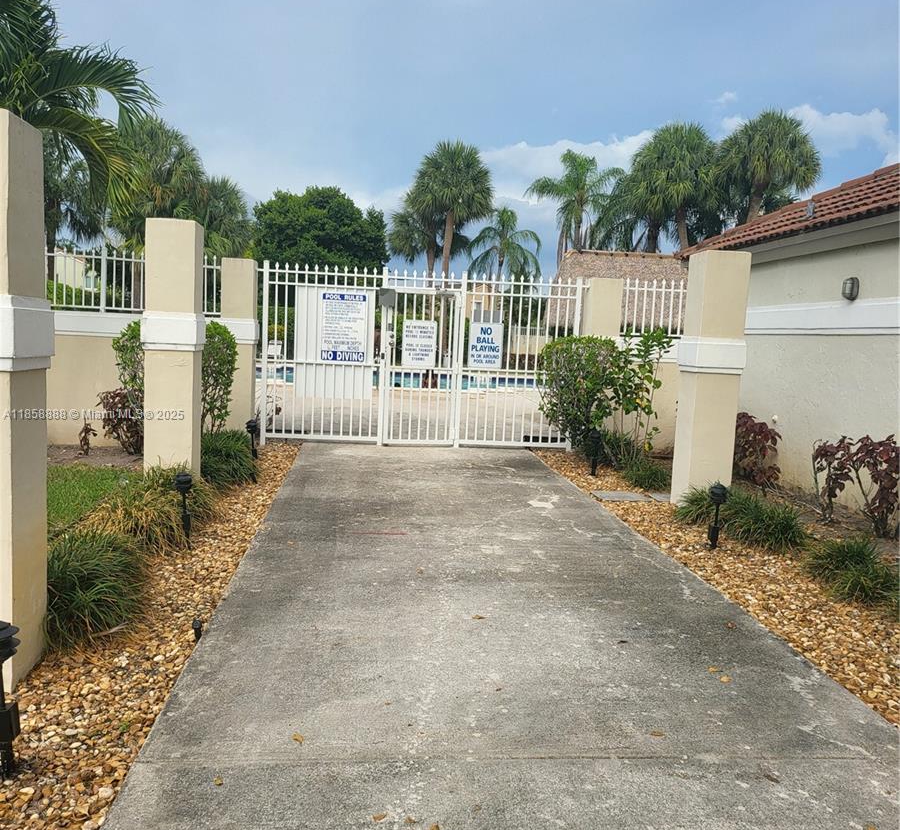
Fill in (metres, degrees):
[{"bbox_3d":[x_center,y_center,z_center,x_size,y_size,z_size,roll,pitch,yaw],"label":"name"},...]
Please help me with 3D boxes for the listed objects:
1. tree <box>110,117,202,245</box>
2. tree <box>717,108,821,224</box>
[{"bbox_3d":[-9.468,-5.605,26.721,3.298,7.657,3.298,2,6,-6],"label":"tree"},{"bbox_3d":[11.519,-6.173,30.896,3.900,10.080,3.900,2,6,-6],"label":"tree"}]

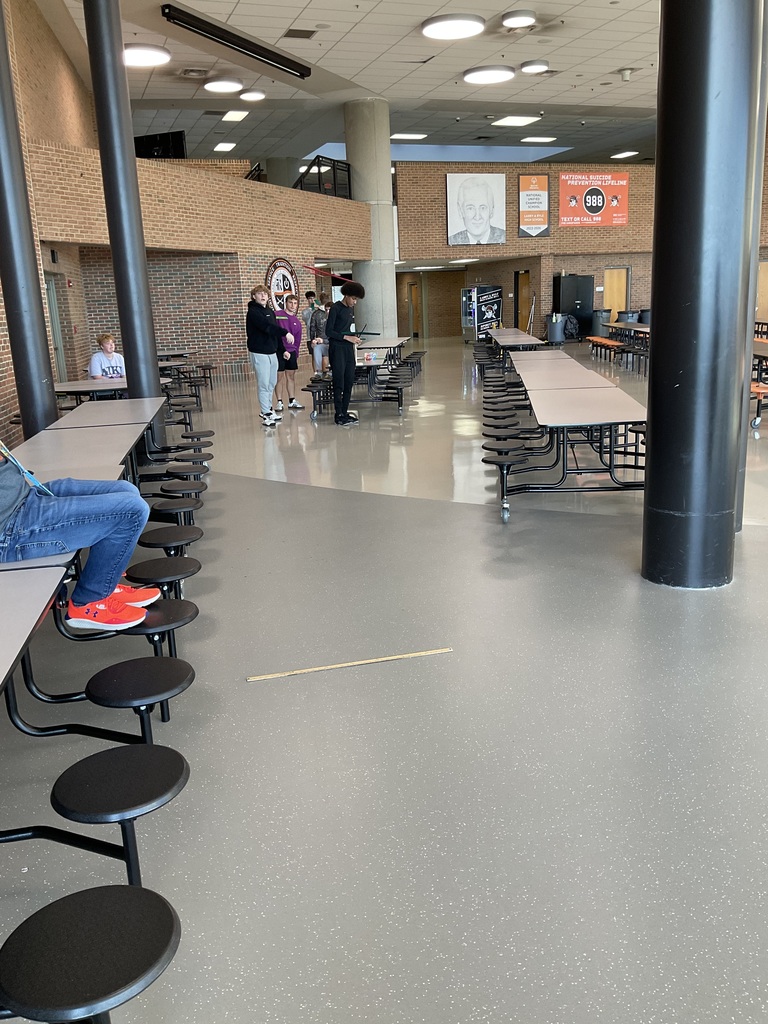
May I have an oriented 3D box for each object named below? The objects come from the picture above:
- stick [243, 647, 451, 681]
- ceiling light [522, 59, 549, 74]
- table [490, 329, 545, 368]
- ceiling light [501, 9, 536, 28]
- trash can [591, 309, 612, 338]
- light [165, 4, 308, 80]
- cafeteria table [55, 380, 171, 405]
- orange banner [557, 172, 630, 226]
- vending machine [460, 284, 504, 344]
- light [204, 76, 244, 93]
[{"bbox_3d":[-0.136,0.660,3.733,0.914,0.006,0.030,-6,14,-14],"label":"stick"},{"bbox_3d":[3.467,-10.217,19.684,0.625,0.140,0.625,-3,14,0],"label":"ceiling light"},{"bbox_3d":[2.605,-3.230,17.559,0.750,0.740,6.400,-1,14,5],"label":"table"},{"bbox_3d":[2.559,-9.322,16.229,0.630,0.120,0.630,-2,14,1],"label":"ceiling light"},{"bbox_3d":[6.627,-5.763,26.200,0.630,0.820,0.630,-2,14,1],"label":"trash can"},{"bbox_3d":[-2.730,-9.212,16.989,0.200,0.200,4.971,4,15,24],"label":"light"},{"bbox_3d":[-3.195,-1.120,9.967,1.524,0.745,1.524,-3,14,0],"label":"cafeteria table"},{"bbox_3d":[6.300,-9.350,25.700,2.420,1.530,0.020,-8,15,-20],"label":"orange banner"},{"bbox_3d":[3.240,-6.530,28.400,0.930,1.830,1.000,-8,15,-20],"label":"vending machine"},{"bbox_3d":[-3.763,-10.025,20.137,0.920,0.120,0.920,-8,15,-20],"label":"light"}]

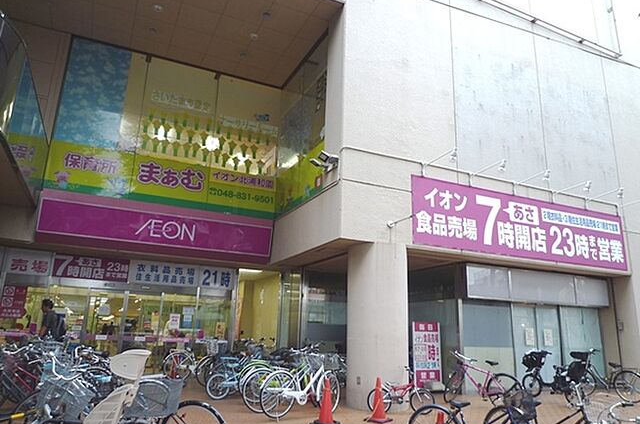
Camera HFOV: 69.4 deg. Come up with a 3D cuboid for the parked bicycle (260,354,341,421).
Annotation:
[{"bbox_3d":[-0.238,2.922,7.884,1.750,1.020,0.570,15,-20,-39],"label":"parked bicycle"}]

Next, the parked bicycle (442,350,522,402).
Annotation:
[{"bbox_3d":[3.431,3.590,9.915,1.680,1.050,0.580,-5,-17,25],"label":"parked bicycle"}]

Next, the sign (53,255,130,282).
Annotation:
[{"bbox_3d":[-5.826,1.455,11.840,1.770,0.560,0.060,8,-16,-24],"label":"sign"}]

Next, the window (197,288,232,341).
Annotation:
[{"bbox_3d":[-2.946,3.329,12.764,1.000,2.250,0.060,8,-16,-24],"label":"window"}]

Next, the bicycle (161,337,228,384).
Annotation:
[{"bbox_3d":[-3.222,3.969,12.209,1.720,1.050,0.570,1,-15,5],"label":"bicycle"}]

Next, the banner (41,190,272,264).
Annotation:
[{"bbox_3d":[-3.722,0.440,11.165,5.300,1.170,0.200,8,-16,-24],"label":"banner"}]

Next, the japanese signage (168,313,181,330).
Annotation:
[{"bbox_3d":[-3.899,2.943,12.401,0.320,0.440,0.020,8,-16,-24],"label":"japanese signage"}]

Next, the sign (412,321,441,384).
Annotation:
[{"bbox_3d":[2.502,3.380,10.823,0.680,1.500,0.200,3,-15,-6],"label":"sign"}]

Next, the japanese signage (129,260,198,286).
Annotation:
[{"bbox_3d":[-4.279,1.718,12.820,1.865,0.623,0.080,9,-16,-23],"label":"japanese signage"}]

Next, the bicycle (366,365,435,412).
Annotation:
[{"bbox_3d":[1.488,3.235,8.424,1.220,0.820,0.470,4,-15,-9],"label":"bicycle"}]

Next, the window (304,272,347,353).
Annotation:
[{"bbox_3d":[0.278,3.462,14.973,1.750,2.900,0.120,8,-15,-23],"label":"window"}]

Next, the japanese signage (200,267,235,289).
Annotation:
[{"bbox_3d":[-2.885,1.894,13.143,1.000,0.550,0.060,8,-16,-24],"label":"japanese signage"}]

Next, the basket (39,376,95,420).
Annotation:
[{"bbox_3d":[-1.872,1.379,3.400,0.360,0.260,0.290,-11,-20,40],"label":"basket"}]

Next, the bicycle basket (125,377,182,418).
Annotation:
[{"bbox_3d":[-1.367,1.505,3.750,0.380,0.290,0.380,0,-15,6],"label":"bicycle basket"}]

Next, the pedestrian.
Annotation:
[{"bbox_3d":[-4.705,2.384,7.837,0.400,1.740,0.500,4,-15,-9],"label":"pedestrian"}]

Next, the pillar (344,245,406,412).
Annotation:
[{"bbox_3d":[1.154,2.232,9.173,1.150,3.030,1.150,2,-14,0],"label":"pillar"}]

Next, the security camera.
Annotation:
[{"bbox_3d":[0.168,-1.075,9.114,0.300,0.200,0.200,15,-19,-41],"label":"security camera"}]

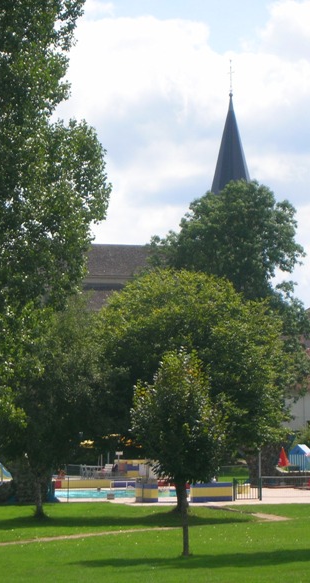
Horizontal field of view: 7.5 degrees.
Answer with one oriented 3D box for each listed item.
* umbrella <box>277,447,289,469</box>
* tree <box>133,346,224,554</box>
[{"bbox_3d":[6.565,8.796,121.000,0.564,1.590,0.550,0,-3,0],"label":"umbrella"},{"bbox_3d":[0.687,4.738,69.000,2.691,6.025,2.700,0,-3,0],"label":"tree"}]

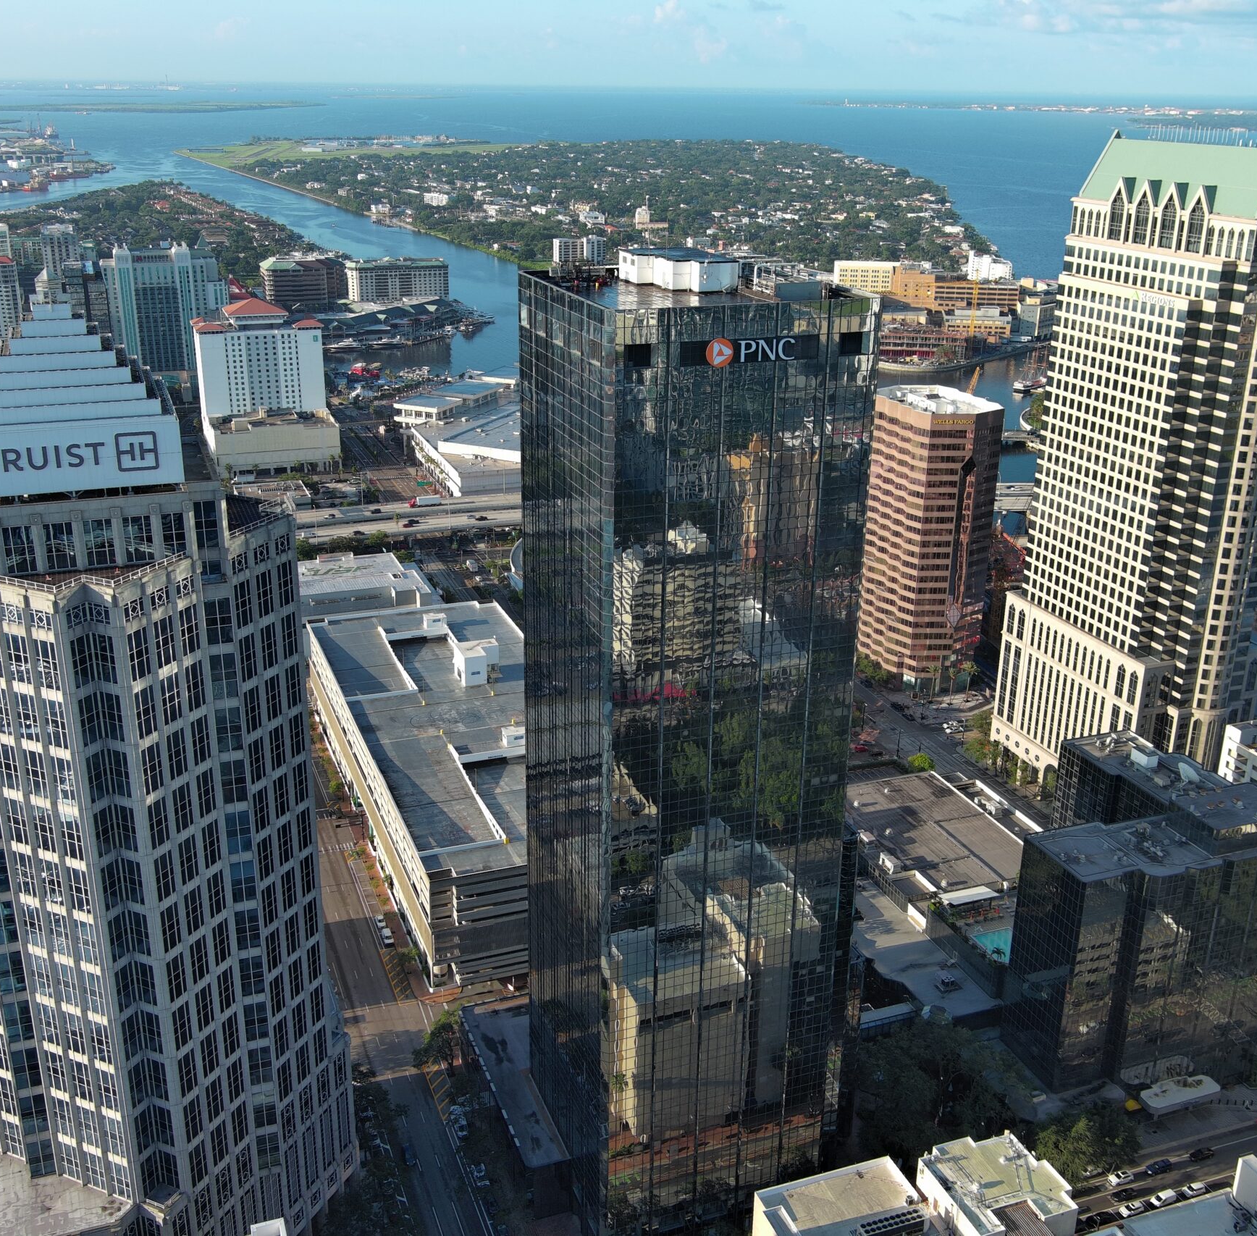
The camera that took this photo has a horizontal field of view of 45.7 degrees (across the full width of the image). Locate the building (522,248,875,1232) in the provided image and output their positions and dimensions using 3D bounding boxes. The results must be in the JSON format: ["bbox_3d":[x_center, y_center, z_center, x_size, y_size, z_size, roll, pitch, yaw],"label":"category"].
[{"bbox_3d":[8.350,22.140,250.210,41.500,163.500,43.200,-7,21,-21],"label":"building"}]

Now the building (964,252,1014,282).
[{"bbox_3d":[341.220,-329.710,1413.560,44.000,32.000,28.000,6,21,13],"label":"building"}]

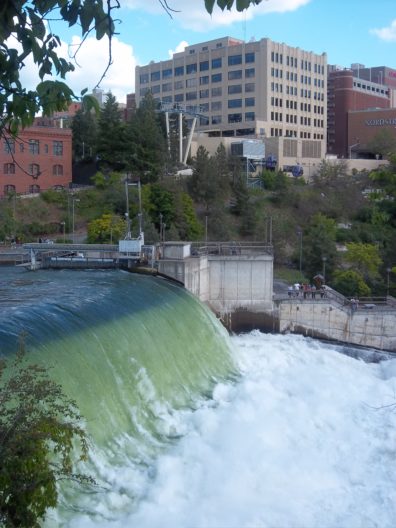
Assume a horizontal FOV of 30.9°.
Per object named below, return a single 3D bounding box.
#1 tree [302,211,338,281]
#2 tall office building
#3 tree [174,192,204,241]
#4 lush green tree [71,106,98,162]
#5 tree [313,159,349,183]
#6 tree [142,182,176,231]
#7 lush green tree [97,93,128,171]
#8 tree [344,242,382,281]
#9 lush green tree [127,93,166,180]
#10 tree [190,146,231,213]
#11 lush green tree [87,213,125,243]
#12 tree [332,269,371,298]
[{"bbox_3d":[18.284,-2.612,107.000,5.212,10.048,5.212,0,4,0],"label":"tree"},{"bbox_3d":[9.908,-47.909,233.207,55.413,39.587,30.355,4,5,43],"label":"tall office building"},{"bbox_3d":[-1.482,-8.282,125.000,5.074,8.286,5.074,0,4,0],"label":"tree"},{"bbox_3d":[-27.864,-31.792,176.000,6.668,13.611,6.668,0,4,0],"label":"lush green tree"},{"bbox_3d":[32.899,-23.215,178.000,8.670,5.899,8.670,0,4,0],"label":"tree"},{"bbox_3d":[-7.438,-10.828,135.000,5.845,8.948,5.845,0,4,0],"label":"tree"},{"bbox_3d":[-20.513,-31.790,172.000,7.447,18.527,7.447,0,4,0],"label":"lush green tree"},{"bbox_3d":[24.009,-0.363,104.000,5.347,5.457,5.347,0,4,0],"label":"tree"},{"bbox_3d":[-11.709,-28.762,163.000,8.822,20.259,8.822,0,4,0],"label":"lush green tree"},{"bbox_3d":[2.406,-17.680,150.000,8.524,13.671,8.524,0,4,0],"label":"tree"},{"bbox_3d":[-16.774,-6.619,130.000,6.684,5.386,6.684,0,4,0],"label":"lush green tree"},{"bbox_3d":[20.983,2.666,98.000,5.039,4.060,5.039,0,4,0],"label":"tree"}]

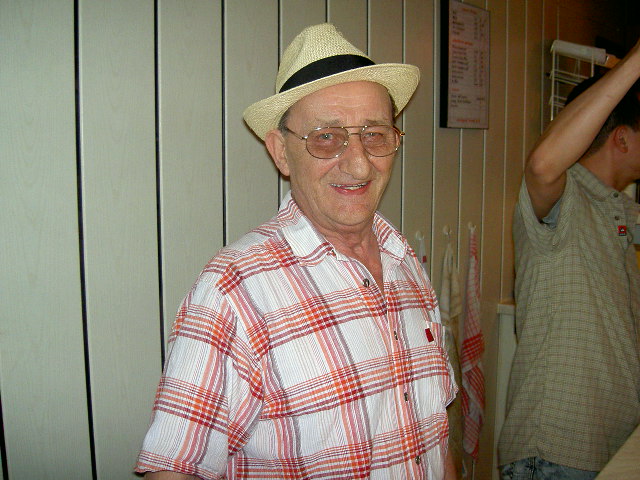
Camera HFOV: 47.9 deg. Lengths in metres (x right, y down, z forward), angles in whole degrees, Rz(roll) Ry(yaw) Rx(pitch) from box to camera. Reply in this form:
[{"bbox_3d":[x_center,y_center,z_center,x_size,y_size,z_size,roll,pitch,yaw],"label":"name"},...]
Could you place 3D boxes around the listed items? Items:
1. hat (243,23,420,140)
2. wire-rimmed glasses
[{"bbox_3d":[0.009,-0.237,1.055,0.256,0.124,0.280,-14,-11,-9],"label":"hat"},{"bbox_3d":[0.028,-0.148,1.022,0.143,0.048,0.138,-3,17,-17],"label":"wire-rimmed glasses"}]

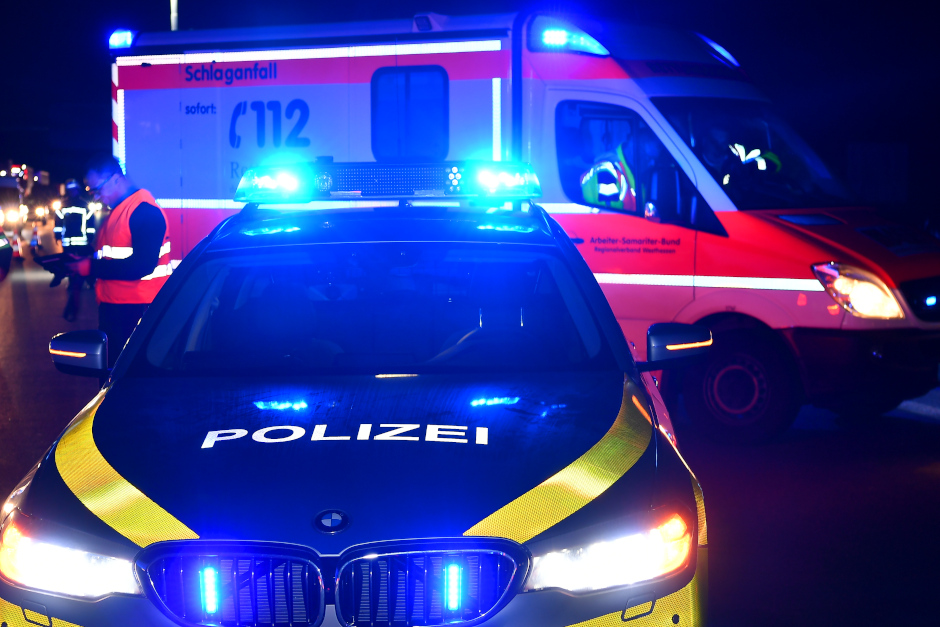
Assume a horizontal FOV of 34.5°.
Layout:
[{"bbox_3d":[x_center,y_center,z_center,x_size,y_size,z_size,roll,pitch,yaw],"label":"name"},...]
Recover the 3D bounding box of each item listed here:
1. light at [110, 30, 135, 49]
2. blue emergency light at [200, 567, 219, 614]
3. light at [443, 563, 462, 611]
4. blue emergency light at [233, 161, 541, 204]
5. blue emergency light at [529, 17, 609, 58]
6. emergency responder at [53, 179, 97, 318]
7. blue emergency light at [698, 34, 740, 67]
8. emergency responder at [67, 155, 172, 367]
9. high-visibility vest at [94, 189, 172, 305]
[{"bbox_3d":[-2.642,-2.084,11.500,0.200,0.140,0.180,2,5,27],"label":"light"},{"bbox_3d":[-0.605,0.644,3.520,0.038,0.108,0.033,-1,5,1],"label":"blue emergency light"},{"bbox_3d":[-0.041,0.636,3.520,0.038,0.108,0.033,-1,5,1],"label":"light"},{"bbox_3d":[-0.302,-0.479,5.550,1.120,0.140,0.310,-1,5,1],"label":"blue emergency light"},{"bbox_3d":[0.650,-1.812,9.910,0.530,0.260,0.220,2,5,27],"label":"blue emergency light"},{"bbox_3d":[-4.878,-0.777,18.771,0.550,1.760,0.420,-1,5,-12],"label":"emergency responder"},{"bbox_3d":[1.785,-1.915,11.130,0.420,0.220,0.200,2,5,27],"label":"blue emergency light"},{"bbox_3d":[-1.788,0.059,7.821,0.470,1.740,0.490,-2,5,-22],"label":"emergency responder"},{"bbox_3d":[-1.737,-0.346,7.820,0.340,0.600,0.460,-2,5,-22],"label":"high-visibility vest"}]

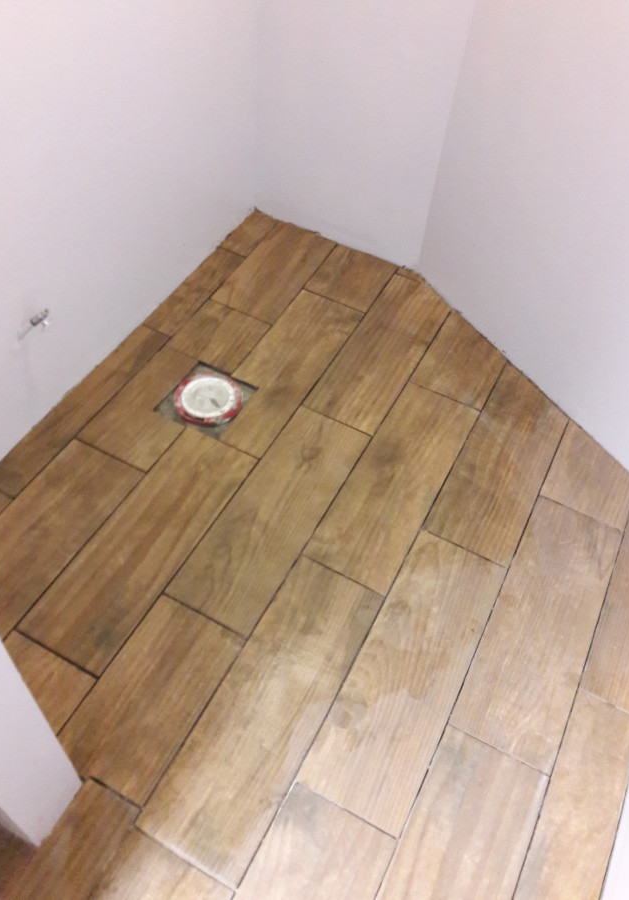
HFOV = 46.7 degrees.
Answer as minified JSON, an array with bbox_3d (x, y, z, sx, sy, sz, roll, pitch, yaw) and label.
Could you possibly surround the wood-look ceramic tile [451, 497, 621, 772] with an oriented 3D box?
[{"bbox_3d":[0.482,0.357,1.537,0.205,0.009,0.603,25,54,13],"label":"wood-look ceramic tile"}]

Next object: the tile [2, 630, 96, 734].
[{"bbox_3d":[-0.533,0.445,1.365,0.202,0.009,0.144,25,54,13],"label":"tile"}]

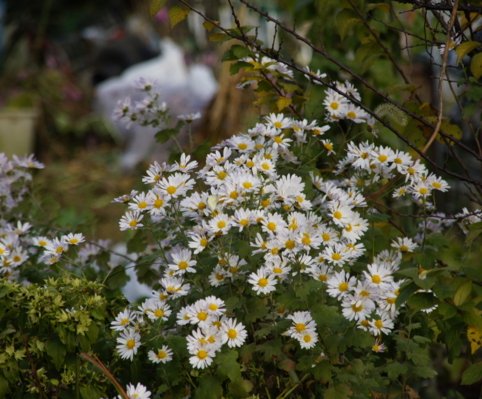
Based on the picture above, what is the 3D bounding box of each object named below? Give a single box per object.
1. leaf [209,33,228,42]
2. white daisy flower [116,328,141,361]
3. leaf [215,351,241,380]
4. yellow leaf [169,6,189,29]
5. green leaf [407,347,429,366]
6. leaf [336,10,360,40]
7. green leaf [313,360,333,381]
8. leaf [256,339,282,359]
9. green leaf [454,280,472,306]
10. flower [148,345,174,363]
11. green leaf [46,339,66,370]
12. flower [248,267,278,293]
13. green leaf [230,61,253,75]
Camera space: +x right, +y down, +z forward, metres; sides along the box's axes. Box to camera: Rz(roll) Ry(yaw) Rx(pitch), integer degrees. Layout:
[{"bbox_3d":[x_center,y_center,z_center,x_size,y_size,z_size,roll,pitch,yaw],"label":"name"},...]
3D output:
[{"bbox_3d":[-0.034,-0.246,7.600,0.027,0.015,0.016,0,3,0],"label":"leaf"},{"bbox_3d":[-0.169,0.218,7.500,0.042,0.046,0.015,3,-7,31],"label":"white daisy flower"},{"bbox_3d":[-0.019,0.253,7.600,0.040,0.046,0.020,0,3,0],"label":"leaf"},{"bbox_3d":[-0.094,-0.277,7.600,0.030,0.034,0.014,1,6,6],"label":"yellow leaf"},{"bbox_3d":[0.268,0.237,7.550,0.033,0.030,0.017,-1,6,-9],"label":"green leaf"},{"bbox_3d":[0.175,-0.286,8.200,0.039,0.049,0.020,1,6,12],"label":"leaf"},{"bbox_3d":[0.112,0.231,6.750,0.027,0.027,0.015,0,7,0],"label":"green leaf"},{"bbox_3d":[0.042,0.225,7.550,0.039,0.030,0.018,0,6,0],"label":"leaf"},{"bbox_3d":[0.335,0.142,7.550,0.021,0.042,0.015,29,0,4],"label":"green leaf"},{"bbox_3d":[-0.122,0.234,7.600,0.039,0.013,0.037,0,46,0],"label":"flower"},{"bbox_3d":[-0.247,0.205,6.650,0.027,0.040,0.015,0,7,0],"label":"green leaf"},{"bbox_3d":[0.029,0.109,6.750,0.041,0.038,0.014,0,-18,-3],"label":"flower"},{"bbox_3d":[0.001,-0.201,7.600,0.036,0.021,0.020,0,3,0],"label":"green leaf"}]

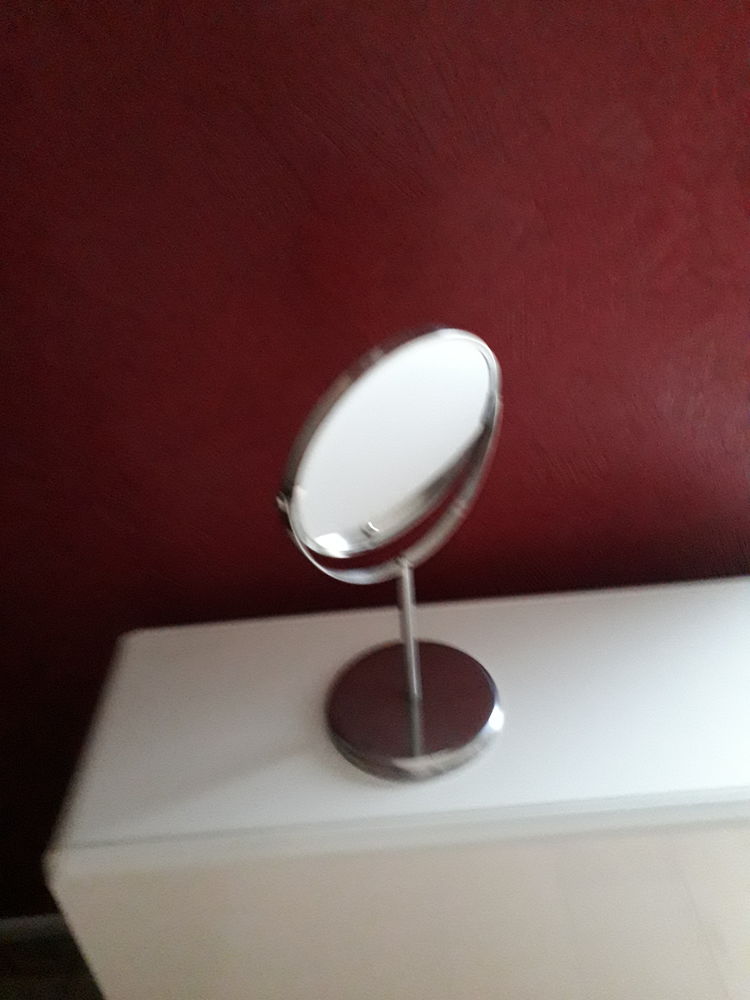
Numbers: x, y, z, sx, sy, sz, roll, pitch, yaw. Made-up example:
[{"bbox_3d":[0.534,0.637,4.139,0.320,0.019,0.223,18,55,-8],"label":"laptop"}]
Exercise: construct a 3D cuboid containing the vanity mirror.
[{"bbox_3d":[0.021,0.029,0.531,0.192,0.305,0.139,-24,36,-32],"label":"vanity mirror"}]

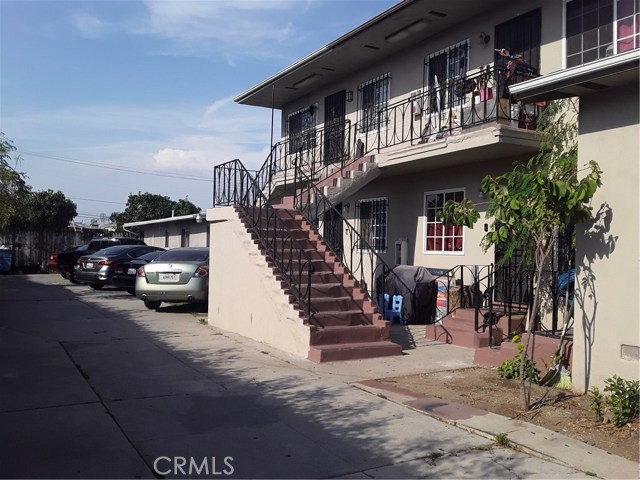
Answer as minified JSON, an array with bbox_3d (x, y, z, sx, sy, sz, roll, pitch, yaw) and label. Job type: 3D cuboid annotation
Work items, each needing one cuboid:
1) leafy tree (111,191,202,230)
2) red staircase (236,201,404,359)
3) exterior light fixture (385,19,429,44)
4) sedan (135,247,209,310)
[{"bbox_3d":[-10.620,-0.559,37.000,5.600,5.000,4.800,2,-1,-16],"label":"leafy tree"},{"bbox_3d":[-0.167,0.502,8.788,1.320,2.120,2.950,2,-1,-30],"label":"red staircase"},{"bbox_3d":[1.732,-4.128,11.481,0.240,0.090,1.220,2,-1,-30],"label":"exterior light fixture"},{"bbox_3d":[-2.860,0.891,14.200,1.800,1.470,4.800,1,-1,8],"label":"sedan"}]

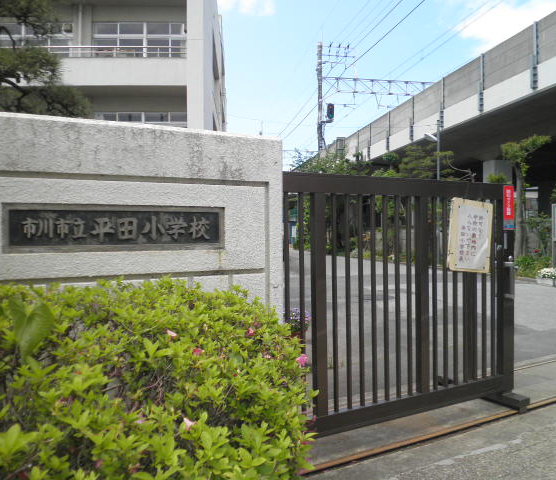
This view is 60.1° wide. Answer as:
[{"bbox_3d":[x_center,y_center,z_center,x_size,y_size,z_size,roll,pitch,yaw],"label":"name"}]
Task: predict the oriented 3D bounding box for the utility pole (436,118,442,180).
[{"bbox_3d":[6.338,-1.784,18.802,0.140,5.920,0.140,-1,1,-11],"label":"utility pole"}]

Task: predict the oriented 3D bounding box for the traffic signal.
[{"bbox_3d":[4.554,-11.055,41.625,0.650,1.650,0.500,-1,1,-11],"label":"traffic signal"}]

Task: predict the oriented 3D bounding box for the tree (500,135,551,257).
[{"bbox_3d":[7.518,-1.048,14.640,1.550,4.320,1.400,-1,1,-11],"label":"tree"}]

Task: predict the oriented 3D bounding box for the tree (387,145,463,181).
[{"bbox_3d":[6.311,-1.486,20.785,3.200,5.270,3.000,-1,1,-11],"label":"tree"}]

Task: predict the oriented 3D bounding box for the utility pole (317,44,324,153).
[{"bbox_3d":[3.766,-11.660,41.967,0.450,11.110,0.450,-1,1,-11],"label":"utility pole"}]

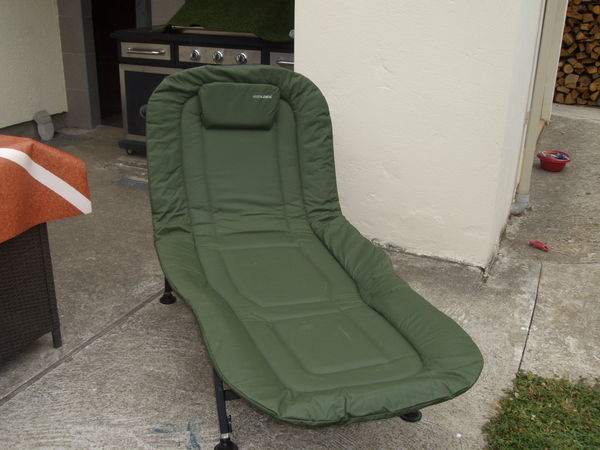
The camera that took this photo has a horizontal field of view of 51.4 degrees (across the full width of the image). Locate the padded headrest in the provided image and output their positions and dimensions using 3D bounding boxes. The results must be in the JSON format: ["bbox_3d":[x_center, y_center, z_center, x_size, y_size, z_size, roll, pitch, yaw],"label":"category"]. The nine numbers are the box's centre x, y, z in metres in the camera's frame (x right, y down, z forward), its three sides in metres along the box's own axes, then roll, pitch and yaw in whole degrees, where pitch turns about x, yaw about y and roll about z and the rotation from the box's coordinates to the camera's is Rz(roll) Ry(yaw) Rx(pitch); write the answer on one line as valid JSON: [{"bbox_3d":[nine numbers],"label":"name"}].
[{"bbox_3d":[-0.235,-0.469,2.460,0.312,0.172,0.080,-2,-10,-9],"label":"padded headrest"}]

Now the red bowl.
[{"bbox_3d":[1.977,-0.484,4.835,0.257,0.115,0.257,1,19,0],"label":"red bowl"}]

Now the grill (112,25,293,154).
[{"bbox_3d":[-0.534,-1.015,4.573,1.620,1.110,0.600,11,21,26],"label":"grill"}]

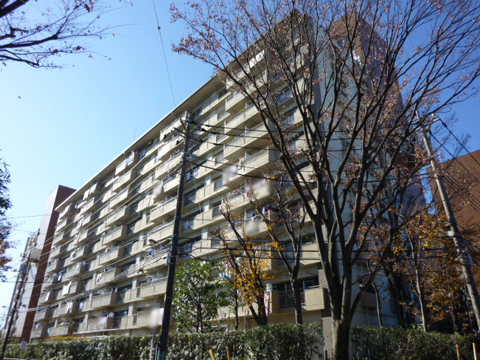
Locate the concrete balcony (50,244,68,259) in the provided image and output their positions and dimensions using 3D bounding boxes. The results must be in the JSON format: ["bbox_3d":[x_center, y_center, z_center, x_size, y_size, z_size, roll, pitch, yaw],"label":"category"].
[{"bbox_3d":[-32.773,13.347,62.920,1.150,1.330,5.330,22,-34,-37],"label":"concrete balcony"}]

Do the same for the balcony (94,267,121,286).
[{"bbox_3d":[-15.959,12.181,42.854,1.150,1.330,5.330,22,-34,-37],"label":"balcony"}]

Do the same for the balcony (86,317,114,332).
[{"bbox_3d":[-15.954,16.921,40.482,1.150,1.330,5.330,22,-34,-37],"label":"balcony"}]

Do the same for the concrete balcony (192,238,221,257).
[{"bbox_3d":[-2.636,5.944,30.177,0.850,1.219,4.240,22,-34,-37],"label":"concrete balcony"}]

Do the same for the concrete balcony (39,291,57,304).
[{"bbox_3d":[-33.455,20.769,60.381,1.150,1.370,5.130,22,-34,-37],"label":"concrete balcony"}]

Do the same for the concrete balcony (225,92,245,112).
[{"bbox_3d":[-0.041,-7.493,33.316,1.255,1.292,2.750,22,-34,-37],"label":"concrete balcony"}]

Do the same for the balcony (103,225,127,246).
[{"bbox_3d":[-16.080,7.485,45.422,1.200,1.304,5.346,22,-34,-37],"label":"balcony"}]

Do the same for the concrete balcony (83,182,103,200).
[{"bbox_3d":[-24.702,2.206,59.038,1.255,1.292,5.598,22,-34,-37],"label":"concrete balcony"}]

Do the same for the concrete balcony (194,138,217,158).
[{"bbox_3d":[-3.355,-3.254,35.872,0.721,1.292,3.177,22,-34,-37],"label":"concrete balcony"}]

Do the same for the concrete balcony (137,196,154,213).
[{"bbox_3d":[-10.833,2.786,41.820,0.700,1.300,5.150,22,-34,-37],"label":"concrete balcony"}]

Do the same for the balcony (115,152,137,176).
[{"bbox_3d":[-16.035,-2.009,50.136,1.200,1.304,5.346,22,-34,-37],"label":"balcony"}]

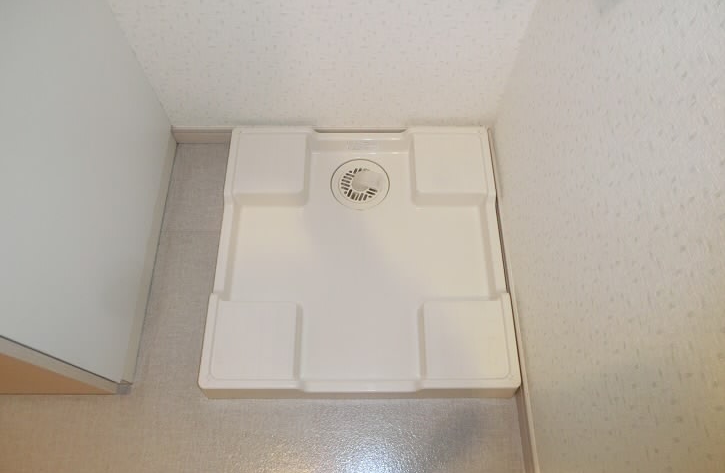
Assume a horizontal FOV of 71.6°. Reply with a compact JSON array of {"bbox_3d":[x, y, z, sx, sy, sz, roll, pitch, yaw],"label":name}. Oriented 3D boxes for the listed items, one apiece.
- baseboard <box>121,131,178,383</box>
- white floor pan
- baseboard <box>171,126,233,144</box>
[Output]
[{"bbox_3d":[-0.493,0.021,1.166,0.013,0.058,0.617,0,65,0],"label":"baseboard"},{"bbox_3d":[-0.005,0.030,1.159,0.640,0.065,0.645,0,65,0],"label":"white floor pan"},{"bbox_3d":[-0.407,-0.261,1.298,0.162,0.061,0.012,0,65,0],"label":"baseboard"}]

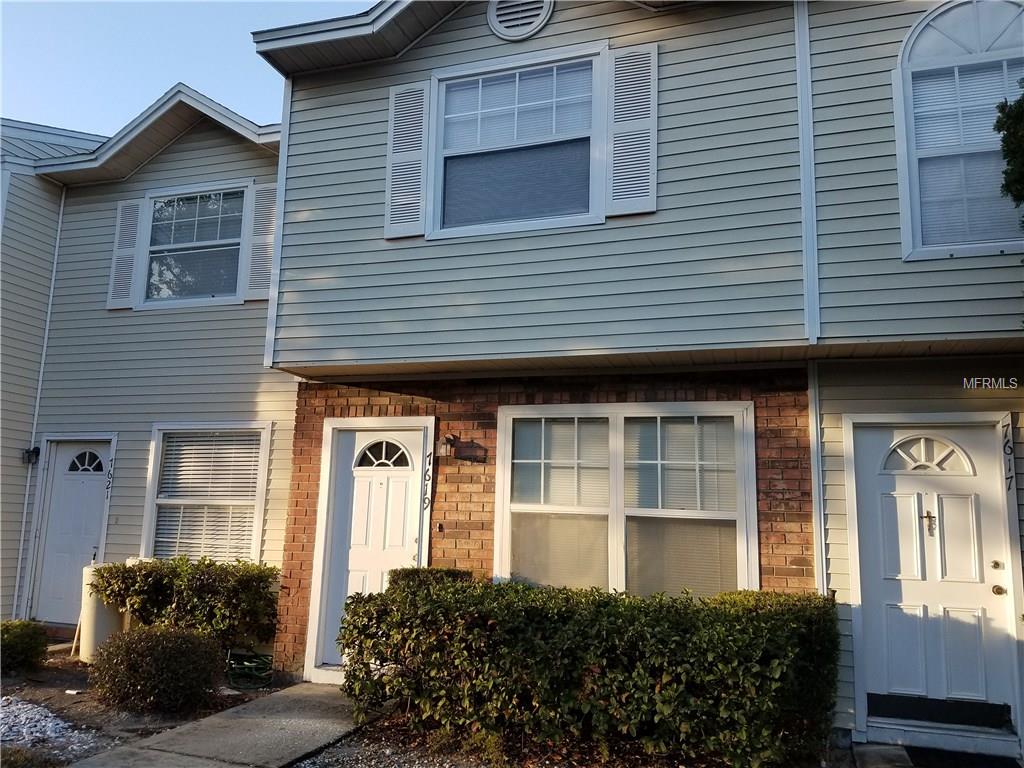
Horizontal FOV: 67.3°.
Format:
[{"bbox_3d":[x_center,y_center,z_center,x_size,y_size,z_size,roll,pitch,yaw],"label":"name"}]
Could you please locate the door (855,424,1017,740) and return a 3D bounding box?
[{"bbox_3d":[2.892,1.299,5.311,0.904,2.044,0.080,-2,-10,18],"label":"door"}]

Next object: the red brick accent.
[{"bbox_3d":[0.093,1.201,6.260,4.425,2.552,0.140,-2,-10,18],"label":"red brick accent"}]

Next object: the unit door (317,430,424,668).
[{"bbox_3d":[-1.175,1.410,6.664,0.903,2.020,0.080,-2,-10,18],"label":"unit door"}]

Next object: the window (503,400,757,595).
[{"bbox_3d":[0.844,0.972,5.998,2.041,1.635,0.100,-2,-10,18],"label":"window"}]

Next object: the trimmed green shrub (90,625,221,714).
[{"bbox_3d":[-2.852,2.225,6.162,0.920,0.580,0.920,-2,-10,18],"label":"trimmed green shrub"}]

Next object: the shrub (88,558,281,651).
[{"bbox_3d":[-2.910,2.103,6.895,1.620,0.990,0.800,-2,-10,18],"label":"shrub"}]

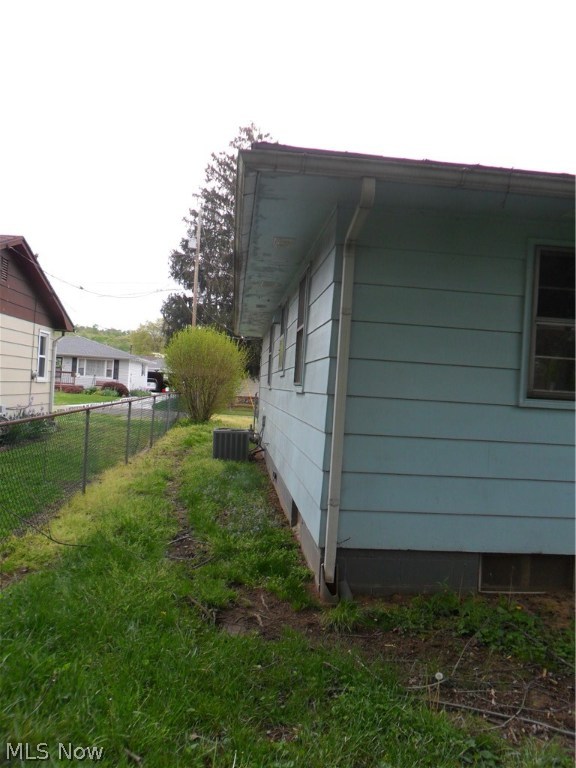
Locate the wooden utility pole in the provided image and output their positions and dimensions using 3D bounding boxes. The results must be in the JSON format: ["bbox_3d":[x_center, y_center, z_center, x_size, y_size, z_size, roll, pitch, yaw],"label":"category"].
[{"bbox_3d":[-4.979,-4.060,32.000,0.280,10.600,0.280,3,0,-6],"label":"wooden utility pole"}]

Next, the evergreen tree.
[{"bbox_3d":[-2.980,-8.519,42.000,10.800,19.700,10.800,3,0,-6],"label":"evergreen tree"}]

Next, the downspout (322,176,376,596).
[{"bbox_3d":[0.414,0.115,4.139,0.100,2.880,0.650,3,0,-6],"label":"downspout"}]

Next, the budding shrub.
[{"bbox_3d":[-2.688,-0.308,19.400,2.600,3.050,2.600,3,0,-6],"label":"budding shrub"}]

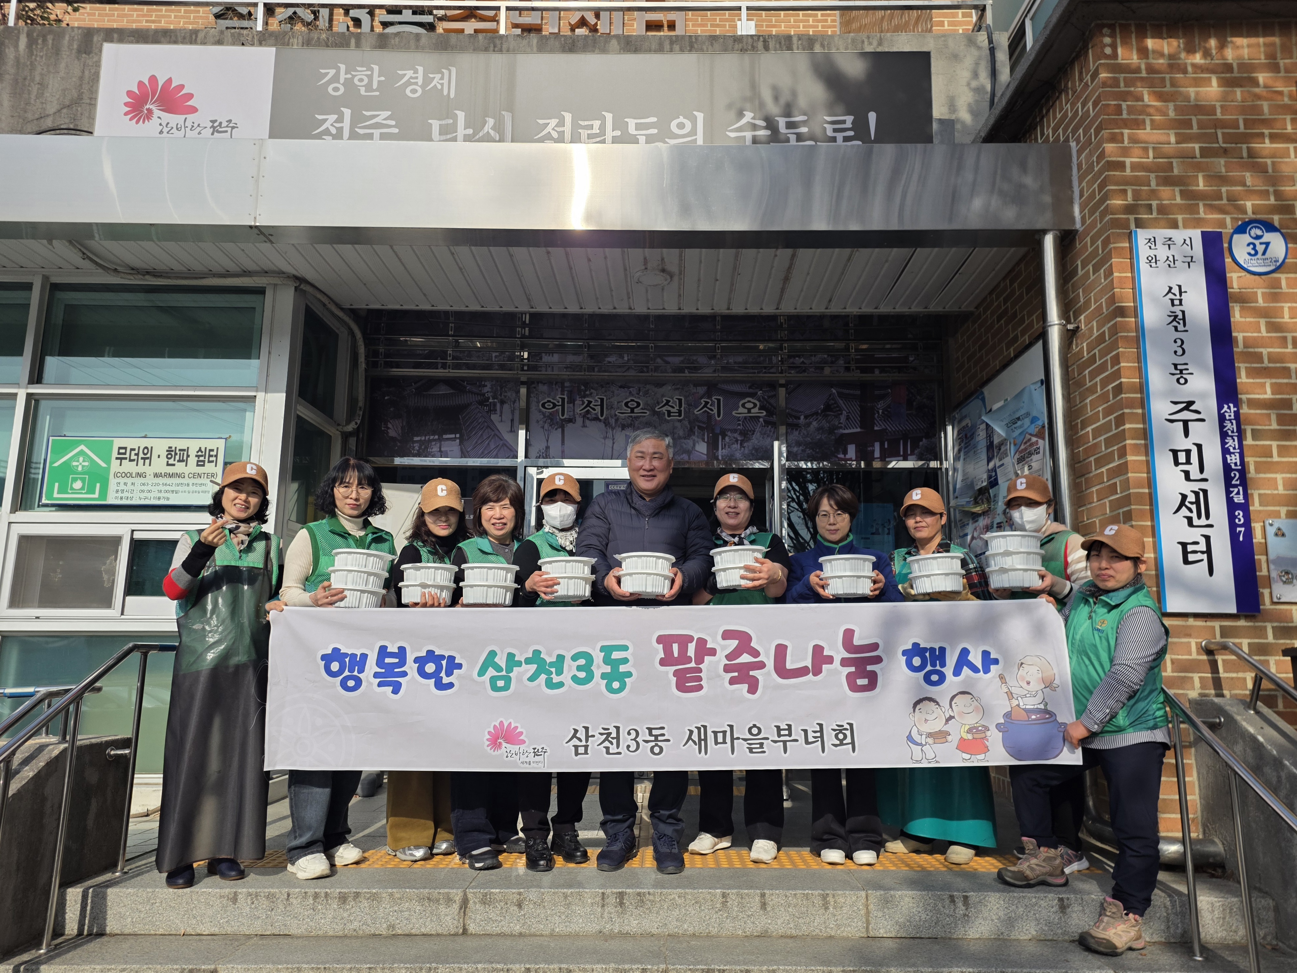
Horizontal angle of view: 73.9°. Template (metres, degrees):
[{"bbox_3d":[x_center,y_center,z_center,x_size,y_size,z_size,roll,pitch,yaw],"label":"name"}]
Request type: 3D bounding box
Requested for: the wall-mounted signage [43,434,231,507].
[{"bbox_3d":[-2.714,-0.077,4.565,0.950,0.365,0.030,0,-9,1],"label":"wall-mounted signage"}]

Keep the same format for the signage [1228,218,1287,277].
[{"bbox_3d":[2.639,-1.030,3.733,0.248,0.250,0.020,0,-9,1],"label":"signage"}]

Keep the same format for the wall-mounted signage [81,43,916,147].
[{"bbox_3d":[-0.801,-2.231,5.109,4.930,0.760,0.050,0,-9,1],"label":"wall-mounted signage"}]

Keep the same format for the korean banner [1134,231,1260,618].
[{"bbox_3d":[2.274,-0.294,3.607,0.384,1.630,0.040,0,-9,1],"label":"korean banner"}]

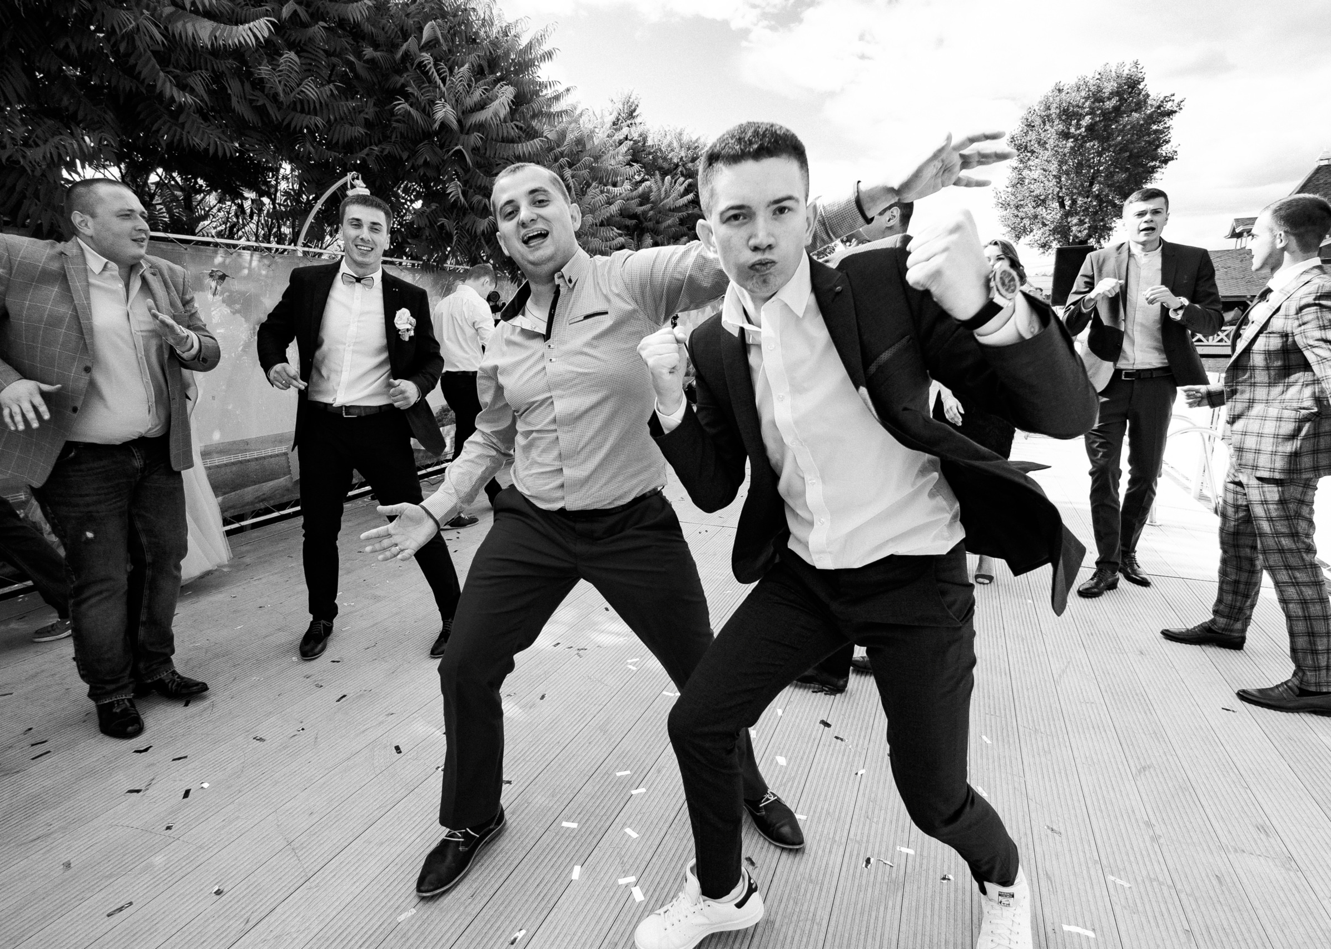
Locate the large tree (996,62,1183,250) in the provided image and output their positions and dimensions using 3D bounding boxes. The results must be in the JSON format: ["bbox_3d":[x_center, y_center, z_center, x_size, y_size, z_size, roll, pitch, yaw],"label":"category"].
[{"bbox_3d":[17.745,-10.966,28.453,6.300,11.400,6.300,7,14,30],"label":"large tree"}]

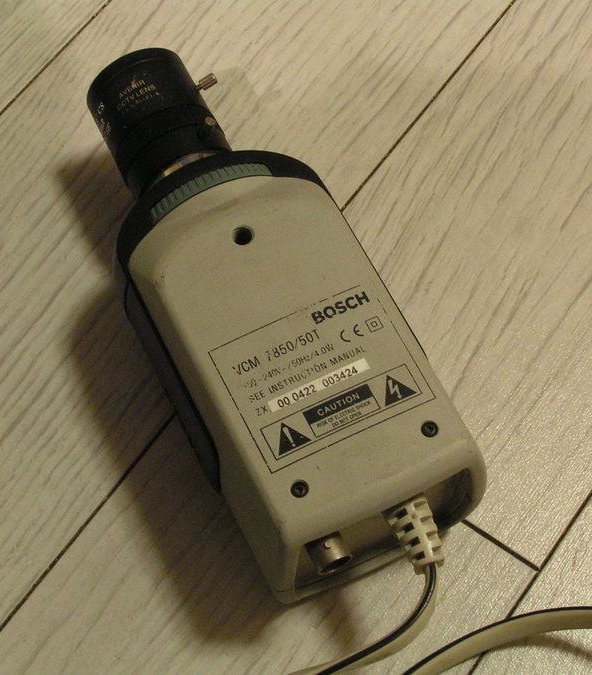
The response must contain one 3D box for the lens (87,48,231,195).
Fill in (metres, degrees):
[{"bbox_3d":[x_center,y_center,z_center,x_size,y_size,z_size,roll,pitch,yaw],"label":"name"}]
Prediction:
[{"bbox_3d":[-0.040,-0.063,0.455,0.037,0.035,0.046,-24,66,-11],"label":"lens"}]

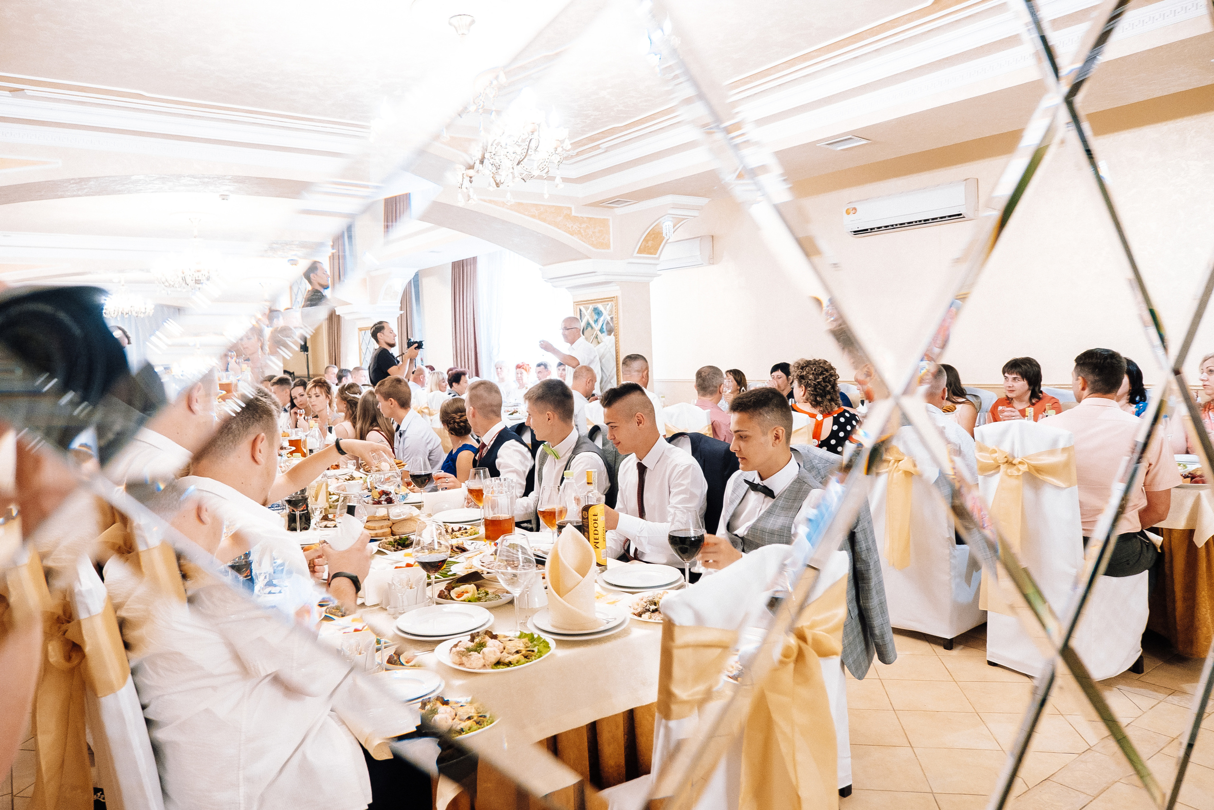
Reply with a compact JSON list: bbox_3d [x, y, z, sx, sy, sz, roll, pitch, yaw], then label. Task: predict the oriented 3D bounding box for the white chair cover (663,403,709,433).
[{"bbox_3d":[0.686,0.486,5.091,0.540,1.040,0.460,-5,6,-35],"label":"white chair cover"}]

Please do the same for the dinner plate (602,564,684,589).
[{"bbox_3d":[0.098,0.472,2.195,0.217,0.022,0.217,-2,5,0],"label":"dinner plate"}]

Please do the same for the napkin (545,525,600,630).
[{"bbox_3d":[-0.081,0.389,1.856,0.127,0.226,0.120,-2,5,-6],"label":"napkin"}]

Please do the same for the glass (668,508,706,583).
[{"bbox_3d":[0.210,0.382,2.132,0.093,0.228,0.093,-2,5,0],"label":"glass"}]

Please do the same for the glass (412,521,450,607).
[{"bbox_3d":[-0.450,0.407,2.074,0.093,0.228,0.093,-2,5,0],"label":"glass"}]

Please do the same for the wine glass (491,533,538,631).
[{"bbox_3d":[-0.219,0.415,1.877,0.094,0.230,0.094,-2,5,0],"label":"wine glass"}]

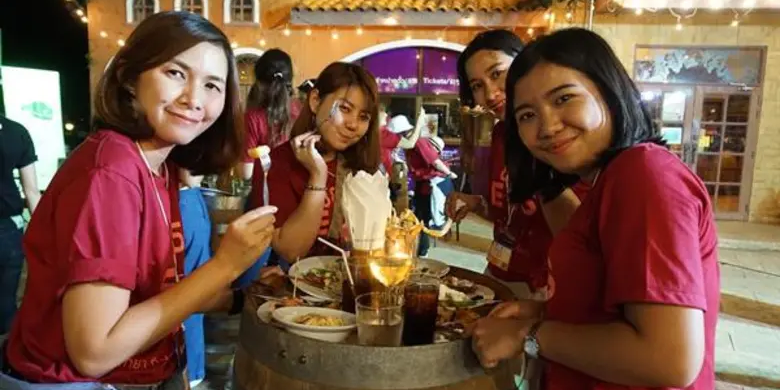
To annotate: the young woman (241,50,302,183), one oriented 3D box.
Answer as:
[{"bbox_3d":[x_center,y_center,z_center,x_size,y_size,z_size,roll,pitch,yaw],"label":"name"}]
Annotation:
[{"bbox_3d":[-0.551,0.176,2.441,0.440,1.630,0.320,0,7,-17],"label":"young woman"}]

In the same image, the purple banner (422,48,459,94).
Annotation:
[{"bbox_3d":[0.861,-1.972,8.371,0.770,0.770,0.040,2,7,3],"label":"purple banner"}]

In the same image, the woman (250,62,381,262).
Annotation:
[{"bbox_3d":[-0.166,0.358,1.535,0.460,1.520,0.420,-1,8,-24],"label":"woman"}]

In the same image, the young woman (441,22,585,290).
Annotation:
[{"bbox_3d":[0.349,0.342,1.511,0.480,1.570,0.420,7,9,37],"label":"young woman"}]

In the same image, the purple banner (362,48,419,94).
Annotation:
[{"bbox_3d":[0.008,-2.016,8.419,0.930,0.770,0.040,2,7,3],"label":"purple banner"}]

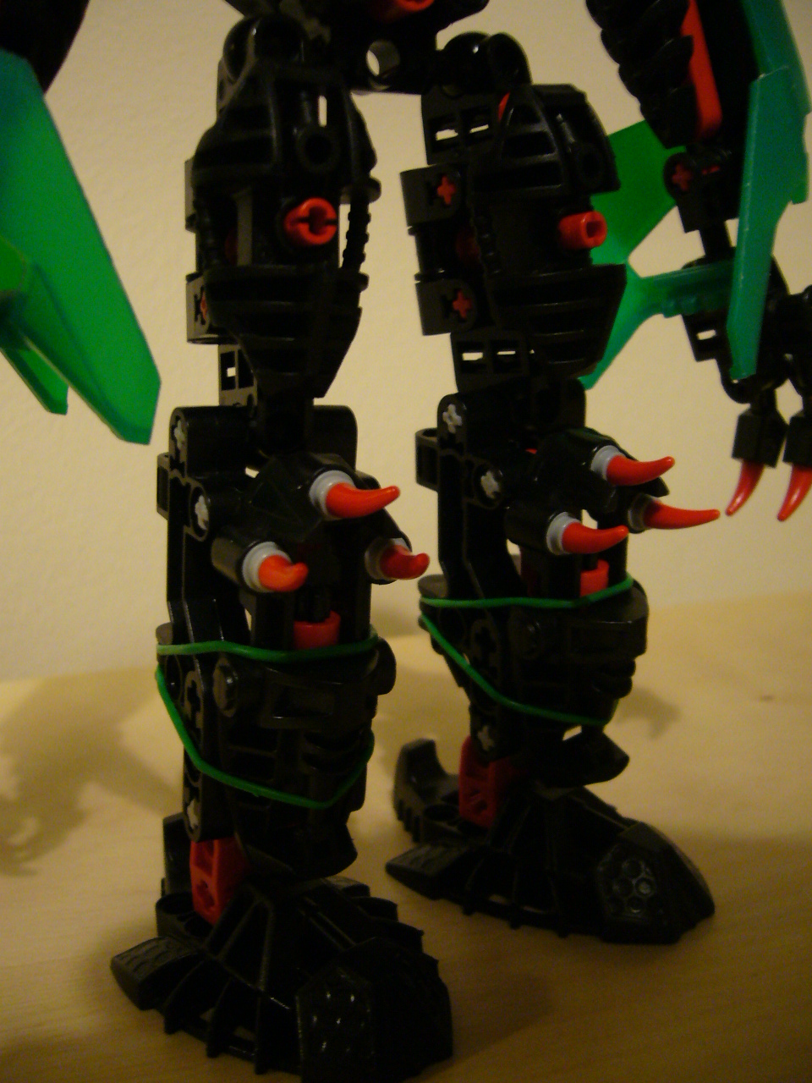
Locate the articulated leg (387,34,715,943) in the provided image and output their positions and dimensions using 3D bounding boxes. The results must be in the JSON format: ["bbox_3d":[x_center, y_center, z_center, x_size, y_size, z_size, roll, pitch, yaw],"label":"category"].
[{"bbox_3d":[0.021,-0.004,0.178,0.057,0.139,0.044,8,21,35],"label":"articulated leg"}]

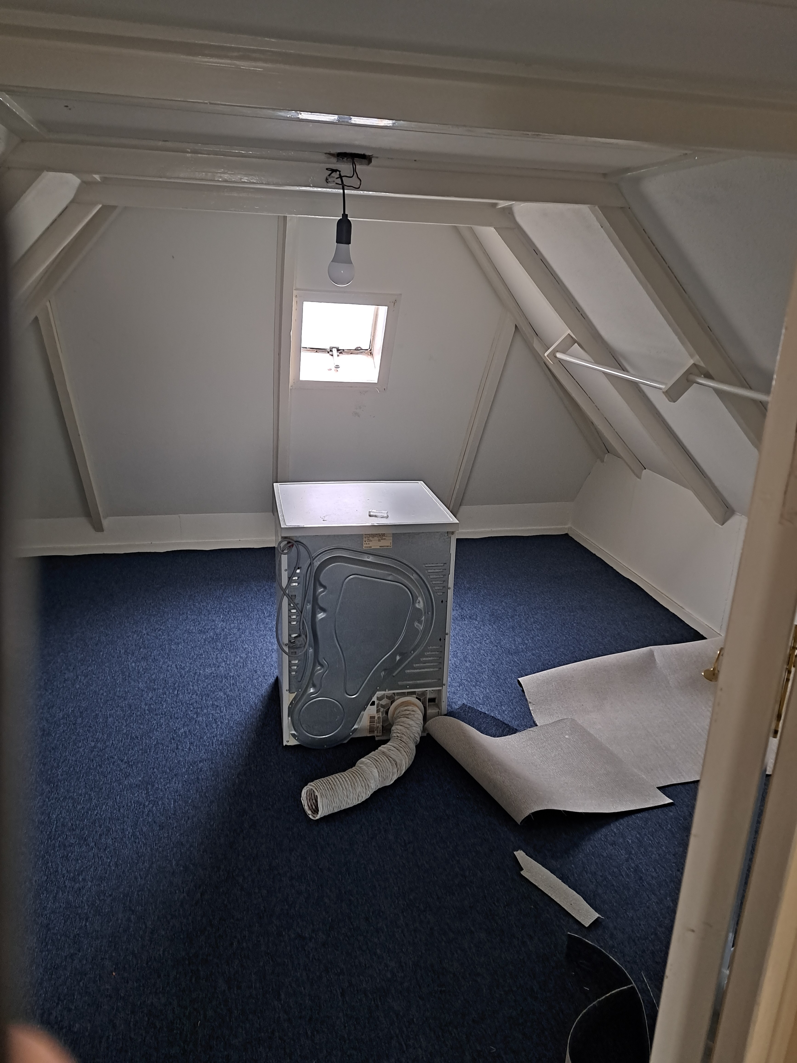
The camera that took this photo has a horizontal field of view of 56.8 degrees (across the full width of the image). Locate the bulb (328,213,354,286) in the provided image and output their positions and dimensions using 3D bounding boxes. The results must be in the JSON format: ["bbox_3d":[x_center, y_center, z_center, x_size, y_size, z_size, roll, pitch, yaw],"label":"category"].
[{"bbox_3d":[-0.145,-0.718,1.883,0.068,0.173,0.068,-2,19,-12],"label":"bulb"}]

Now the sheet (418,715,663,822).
[{"bbox_3d":[0.503,0.797,2.584,0.690,0.100,0.540,-4,19,-18],"label":"sheet"}]

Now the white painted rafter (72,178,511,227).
[{"bbox_3d":[-0.337,-1.196,2.688,1.590,0.078,0.085,-2,19,-12],"label":"white painted rafter"}]

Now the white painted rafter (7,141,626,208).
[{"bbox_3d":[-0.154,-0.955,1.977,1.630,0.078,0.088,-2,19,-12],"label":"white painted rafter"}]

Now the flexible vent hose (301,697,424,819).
[{"bbox_3d":[-0.094,0.753,2.510,0.566,0.185,0.235,-14,24,-40],"label":"flexible vent hose"}]

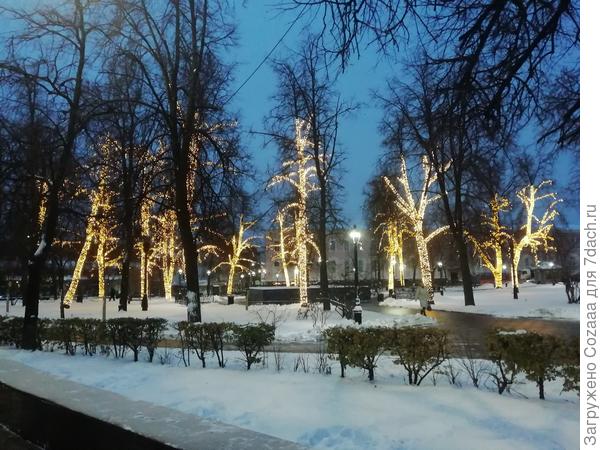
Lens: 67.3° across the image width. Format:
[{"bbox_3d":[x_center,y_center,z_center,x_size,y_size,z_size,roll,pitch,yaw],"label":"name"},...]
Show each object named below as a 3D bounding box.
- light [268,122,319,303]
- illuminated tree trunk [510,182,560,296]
[{"bbox_3d":[-0.357,-0.775,24.802,2.694,10.577,2.400,0,-7,0],"label":"light"},{"bbox_3d":[22.891,1.063,44.000,3.870,10.610,3.910,-1,-7,0],"label":"illuminated tree trunk"}]

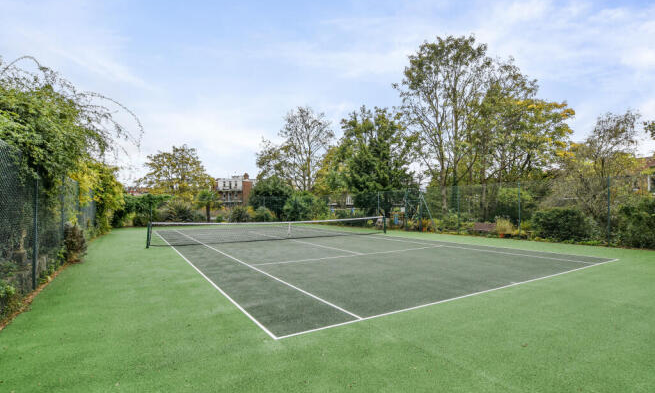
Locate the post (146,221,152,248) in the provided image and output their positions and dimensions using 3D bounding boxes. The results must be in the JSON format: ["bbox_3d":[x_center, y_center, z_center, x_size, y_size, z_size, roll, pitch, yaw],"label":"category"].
[{"bbox_3d":[-7.506,1.617,12.992,0.110,1.100,0.110,0,-2,0],"label":"post"}]

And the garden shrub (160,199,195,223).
[{"bbox_3d":[-16.614,1.700,34.500,3.810,2.900,3.000,-1,-2,0],"label":"garden shrub"}]

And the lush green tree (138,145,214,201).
[{"bbox_3d":[-22.450,-2.052,46.000,11.002,11.060,9.800,1,-2,-26],"label":"lush green tree"}]

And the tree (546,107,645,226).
[{"bbox_3d":[15.041,-1.253,17.300,5.144,6.888,5.000,-2,-3,41],"label":"tree"}]

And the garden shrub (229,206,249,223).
[{"bbox_3d":[-10.239,2.182,36.000,2.560,2.000,2.300,-1,-2,0],"label":"garden shrub"}]

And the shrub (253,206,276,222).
[{"bbox_3d":[-7.534,2.230,37.000,2.870,2.030,2.400,-1,-2,0],"label":"shrub"}]

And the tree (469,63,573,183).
[{"bbox_3d":[15.520,-4.276,24.500,7.670,12.730,7.200,-1,-2,0],"label":"tree"}]

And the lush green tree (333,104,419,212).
[{"bbox_3d":[4.964,-3.310,32.000,8.230,11.760,7.500,-1,-2,0],"label":"lush green tree"}]

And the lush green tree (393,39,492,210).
[{"bbox_3d":[9.560,-5.330,25.500,7.747,15.714,7.300,-1,-2,21],"label":"lush green tree"}]

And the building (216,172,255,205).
[{"bbox_3d":[-22.243,-0.837,74.000,9.570,9.610,9.000,0,-2,-5],"label":"building"}]

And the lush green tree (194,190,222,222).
[{"bbox_3d":[-13.654,1.147,35.500,3.210,4.050,3.000,-1,-2,0],"label":"lush green tree"}]

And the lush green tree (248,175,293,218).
[{"bbox_3d":[-6.632,0.285,36.000,5.120,5.456,5.000,0,-2,-10],"label":"lush green tree"}]

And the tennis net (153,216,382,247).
[{"bbox_3d":[-1.904,1.725,16.418,12.950,1.070,0.120,1,-2,-31],"label":"tennis net"}]

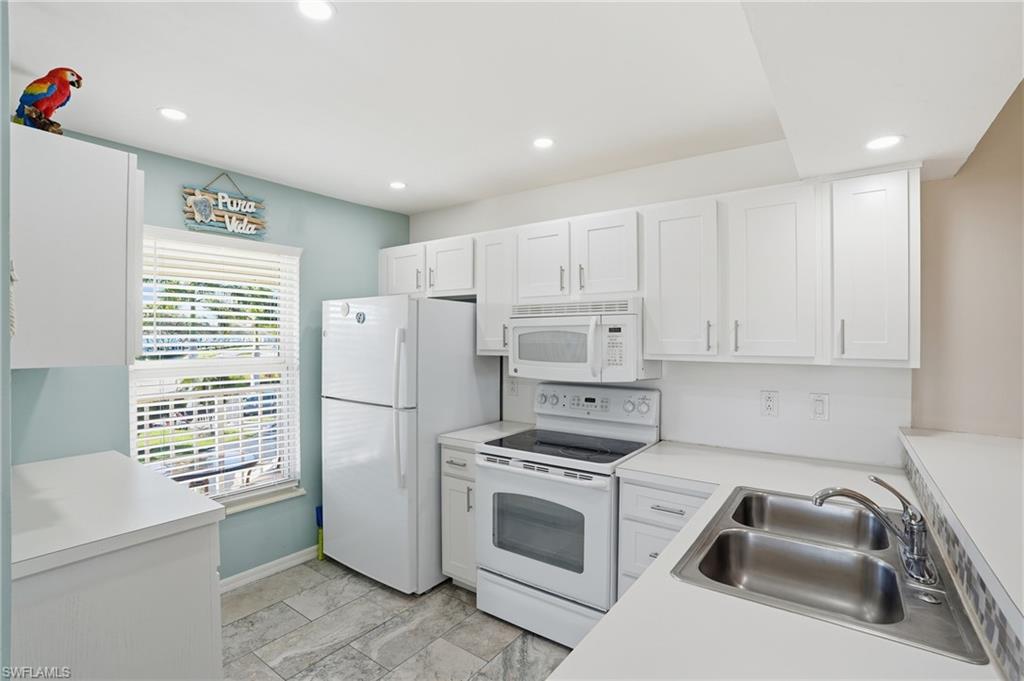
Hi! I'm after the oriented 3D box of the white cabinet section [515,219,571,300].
[{"bbox_3d":[0.264,-0.453,2.761,0.362,0.439,0.330,0,0,33],"label":"white cabinet section"}]

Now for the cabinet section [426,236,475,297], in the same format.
[{"bbox_3d":[-0.324,-0.482,3.148,0.421,0.356,0.330,0,0,33],"label":"cabinet section"}]

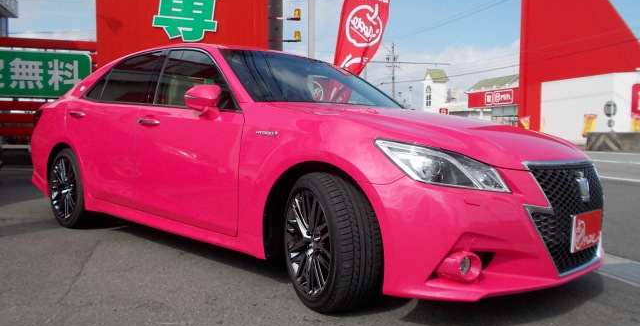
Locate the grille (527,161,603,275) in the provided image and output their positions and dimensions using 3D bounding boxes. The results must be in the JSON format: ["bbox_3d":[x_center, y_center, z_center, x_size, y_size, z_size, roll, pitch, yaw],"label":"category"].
[{"bbox_3d":[1.189,0.233,2.467,0.190,0.500,0.930,4,5,44],"label":"grille"}]

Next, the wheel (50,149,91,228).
[{"bbox_3d":[-2.025,0.213,4.472,0.660,0.660,0.235,4,5,44],"label":"wheel"}]

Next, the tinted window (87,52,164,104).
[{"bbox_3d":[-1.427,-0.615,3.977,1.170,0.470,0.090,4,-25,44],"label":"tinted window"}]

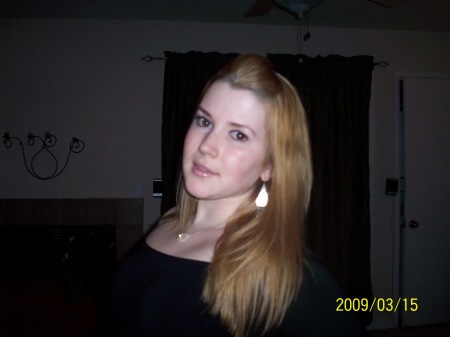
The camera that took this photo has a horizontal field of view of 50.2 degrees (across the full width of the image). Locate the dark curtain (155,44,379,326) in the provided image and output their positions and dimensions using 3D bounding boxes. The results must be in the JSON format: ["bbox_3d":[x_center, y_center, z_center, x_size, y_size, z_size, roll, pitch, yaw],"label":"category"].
[{"bbox_3d":[0.340,0.180,3.700,1.660,2.130,0.130,0,1,-7],"label":"dark curtain"}]

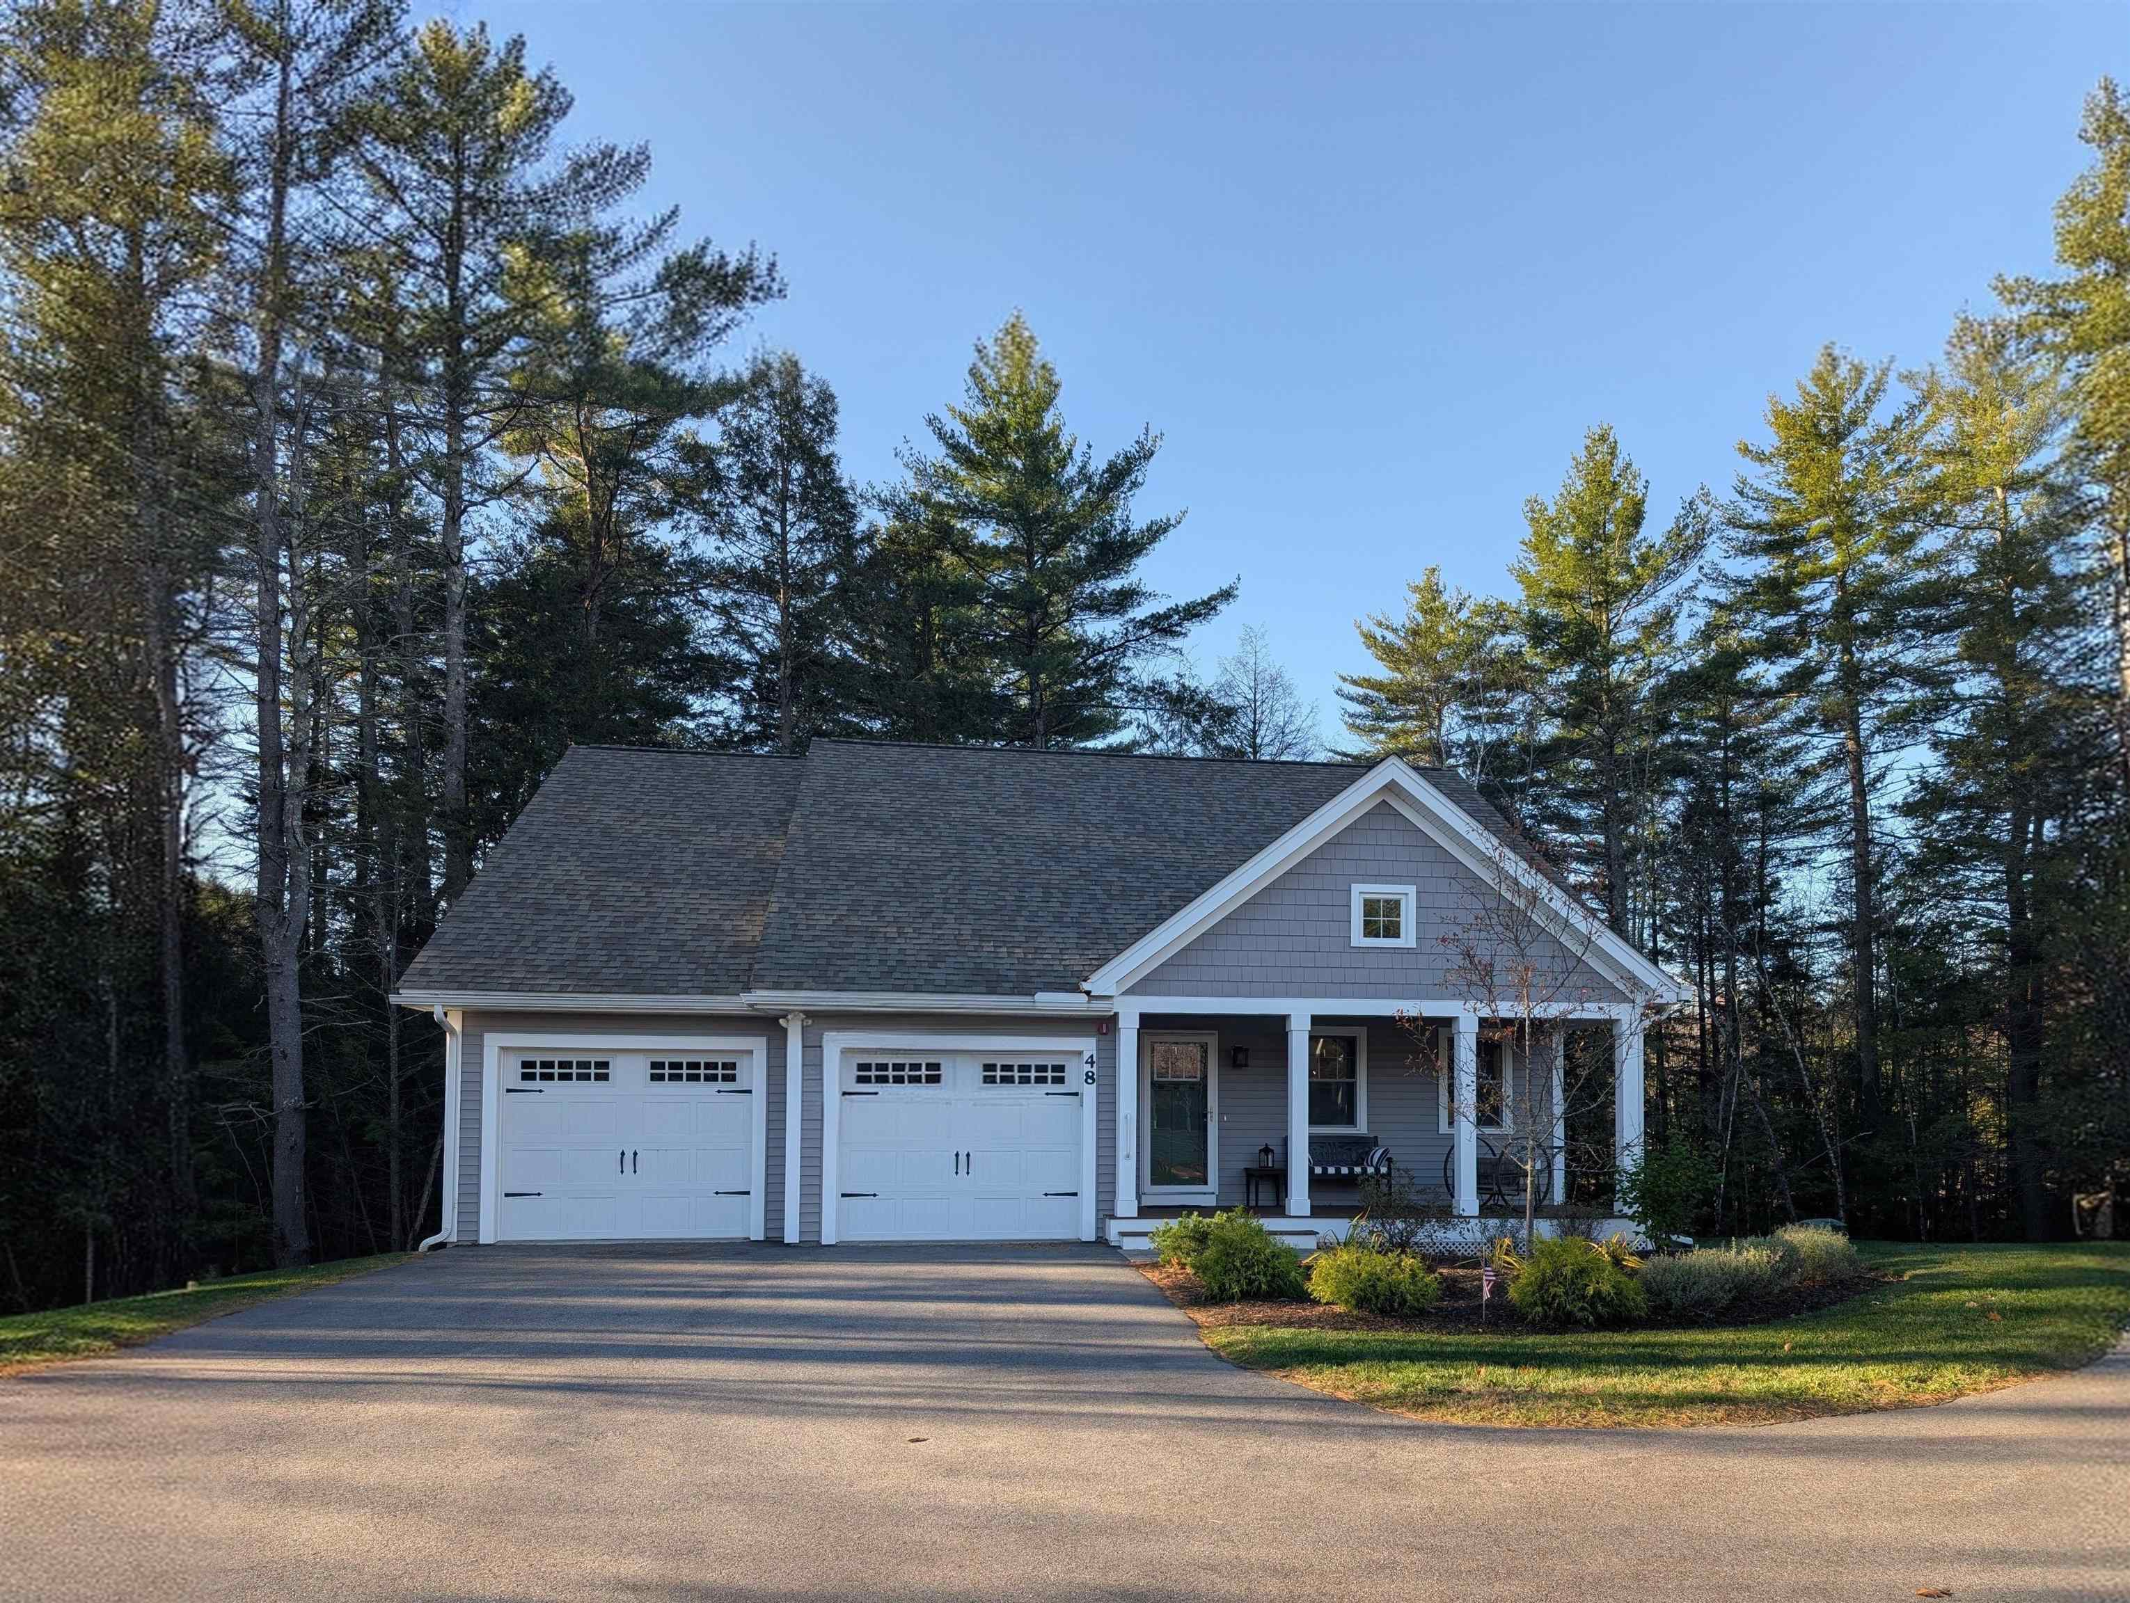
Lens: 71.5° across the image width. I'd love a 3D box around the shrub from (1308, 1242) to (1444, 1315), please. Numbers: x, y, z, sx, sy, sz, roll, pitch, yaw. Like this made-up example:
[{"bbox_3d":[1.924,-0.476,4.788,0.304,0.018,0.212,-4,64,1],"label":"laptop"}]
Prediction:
[{"bbox_3d":[2.644,4.062,12.600,1.120,0.600,1.000,1,-6,-8],"label":"shrub"}]

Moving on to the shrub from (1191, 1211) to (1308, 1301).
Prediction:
[{"bbox_3d":[1.636,4.024,13.100,1.000,0.770,0.950,1,-6,-8],"label":"shrub"}]

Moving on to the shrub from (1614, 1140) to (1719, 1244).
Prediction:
[{"bbox_3d":[6.557,4.311,16.100,1.120,1.200,1.100,1,-6,-8],"label":"shrub"}]

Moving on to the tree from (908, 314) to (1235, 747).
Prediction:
[{"bbox_3d":[0.062,-2.109,37.000,8.000,20.220,8.000,1,-6,-8],"label":"tree"}]

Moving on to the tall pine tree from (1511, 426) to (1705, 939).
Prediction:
[{"bbox_3d":[13.225,-0.667,36.000,5.000,16.930,5.000,1,-6,-8],"label":"tall pine tree"}]

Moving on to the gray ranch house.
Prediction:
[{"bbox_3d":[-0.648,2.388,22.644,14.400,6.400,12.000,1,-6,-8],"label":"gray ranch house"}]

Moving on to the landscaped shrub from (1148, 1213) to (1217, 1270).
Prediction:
[{"bbox_3d":[1.166,4.182,14.000,0.800,0.600,0.800,1,-6,-8],"label":"landscaped shrub"}]

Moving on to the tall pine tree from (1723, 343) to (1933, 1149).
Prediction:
[{"bbox_3d":[17.098,-0.896,33.000,4.700,18.590,4.700,1,-6,-8],"label":"tall pine tree"}]

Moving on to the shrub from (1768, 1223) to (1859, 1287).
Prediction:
[{"bbox_3d":[7.197,4.362,14.200,0.900,0.650,0.850,1,-6,-8],"label":"shrub"}]

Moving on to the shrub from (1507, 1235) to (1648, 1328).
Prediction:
[{"bbox_3d":[4.228,3.960,12.200,1.120,0.720,1.050,1,-6,-8],"label":"shrub"}]

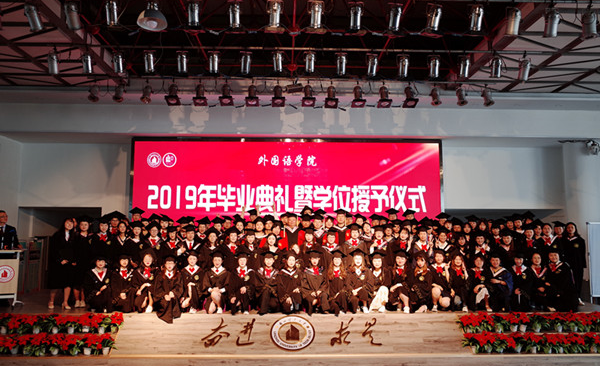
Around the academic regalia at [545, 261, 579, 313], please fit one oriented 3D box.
[{"bbox_3d":[4.706,1.841,8.394,0.600,0.860,0.600,-3,-7,28],"label":"academic regalia"}]

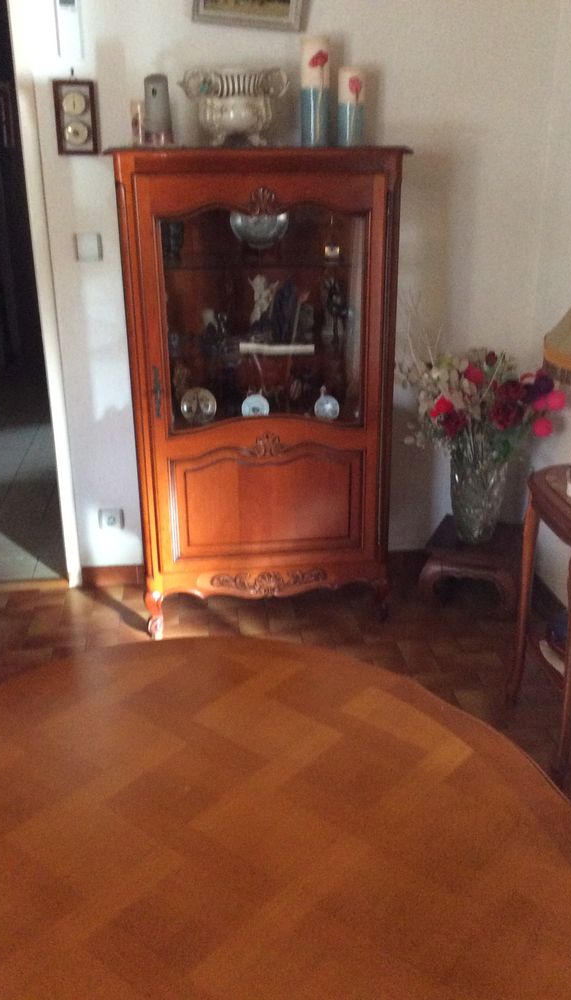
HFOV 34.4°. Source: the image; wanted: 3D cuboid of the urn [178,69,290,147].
[{"bbox_3d":[-0.145,-1.109,2.612,0.308,0.205,0.202,-3,22,-7],"label":"urn"}]

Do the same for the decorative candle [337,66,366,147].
[{"bbox_3d":[0.186,-1.129,2.655,0.077,0.207,0.077,-3,22,-7],"label":"decorative candle"}]

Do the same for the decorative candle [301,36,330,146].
[{"bbox_3d":[0.086,-1.169,2.659,0.082,0.285,0.082,-3,19,-7],"label":"decorative candle"}]

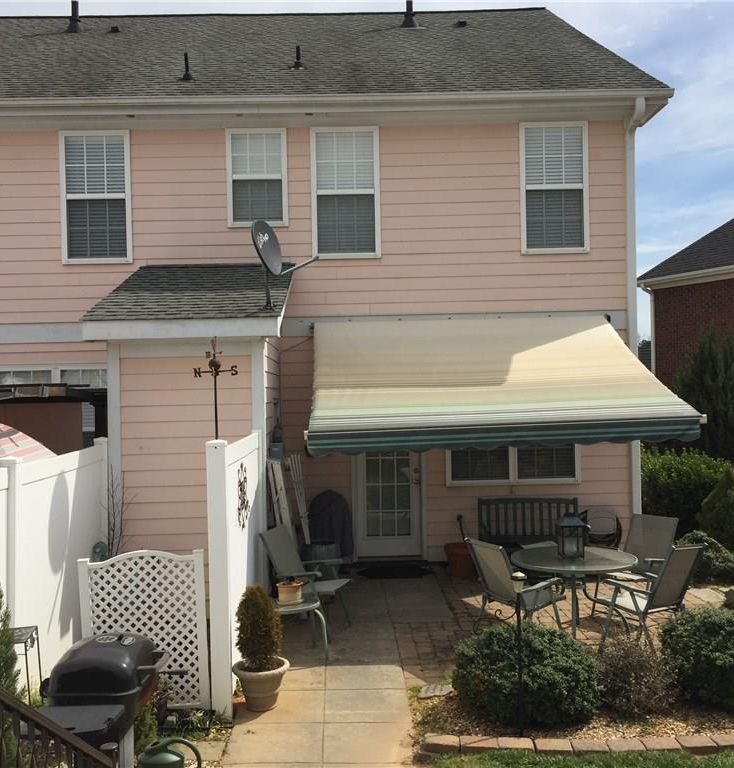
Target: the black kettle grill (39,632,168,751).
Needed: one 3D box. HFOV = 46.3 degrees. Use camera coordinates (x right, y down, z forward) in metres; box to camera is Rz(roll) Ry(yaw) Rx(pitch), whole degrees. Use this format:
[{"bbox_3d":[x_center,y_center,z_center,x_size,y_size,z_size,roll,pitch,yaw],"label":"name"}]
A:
[{"bbox_3d":[-1.130,1.646,3.755,0.550,1.070,1.080,-1,-1,-2],"label":"black kettle grill"}]

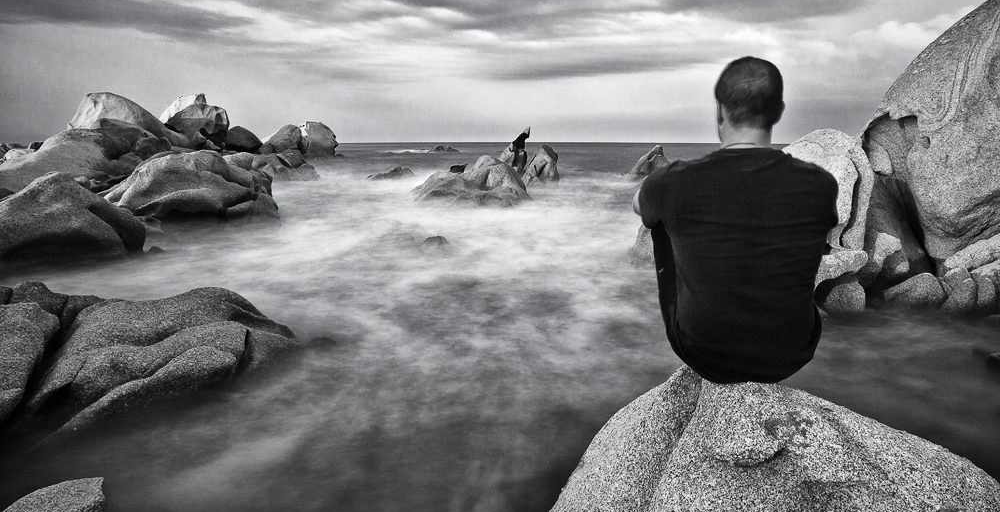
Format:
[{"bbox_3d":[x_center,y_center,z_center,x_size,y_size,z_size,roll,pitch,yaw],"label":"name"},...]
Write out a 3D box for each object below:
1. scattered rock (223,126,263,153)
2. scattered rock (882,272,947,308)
[{"bbox_3d":[-12.956,-5.885,35.000,1.843,1.414,1.632,-3,10,-20],"label":"scattered rock"},{"bbox_3d":[5.085,0.417,8.500,0.754,0.442,0.589,6,11,31],"label":"scattered rock"}]

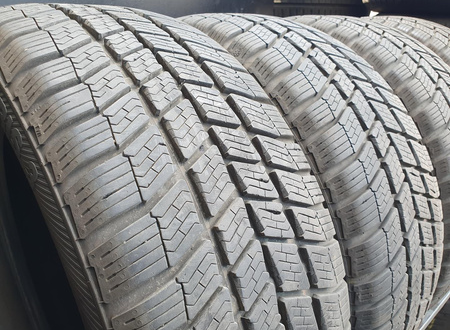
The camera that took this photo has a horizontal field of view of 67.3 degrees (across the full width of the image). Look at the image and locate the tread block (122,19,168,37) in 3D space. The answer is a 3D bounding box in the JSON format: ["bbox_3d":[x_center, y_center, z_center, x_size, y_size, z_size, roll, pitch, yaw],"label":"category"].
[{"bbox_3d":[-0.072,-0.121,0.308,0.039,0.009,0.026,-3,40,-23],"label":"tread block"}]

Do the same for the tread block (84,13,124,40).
[{"bbox_3d":[-0.099,-0.113,0.278,0.027,0.009,0.042,-21,49,-38],"label":"tread block"}]

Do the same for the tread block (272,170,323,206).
[{"bbox_3d":[0.061,0.021,0.275,0.058,0.026,0.010,9,-24,-38],"label":"tread block"}]

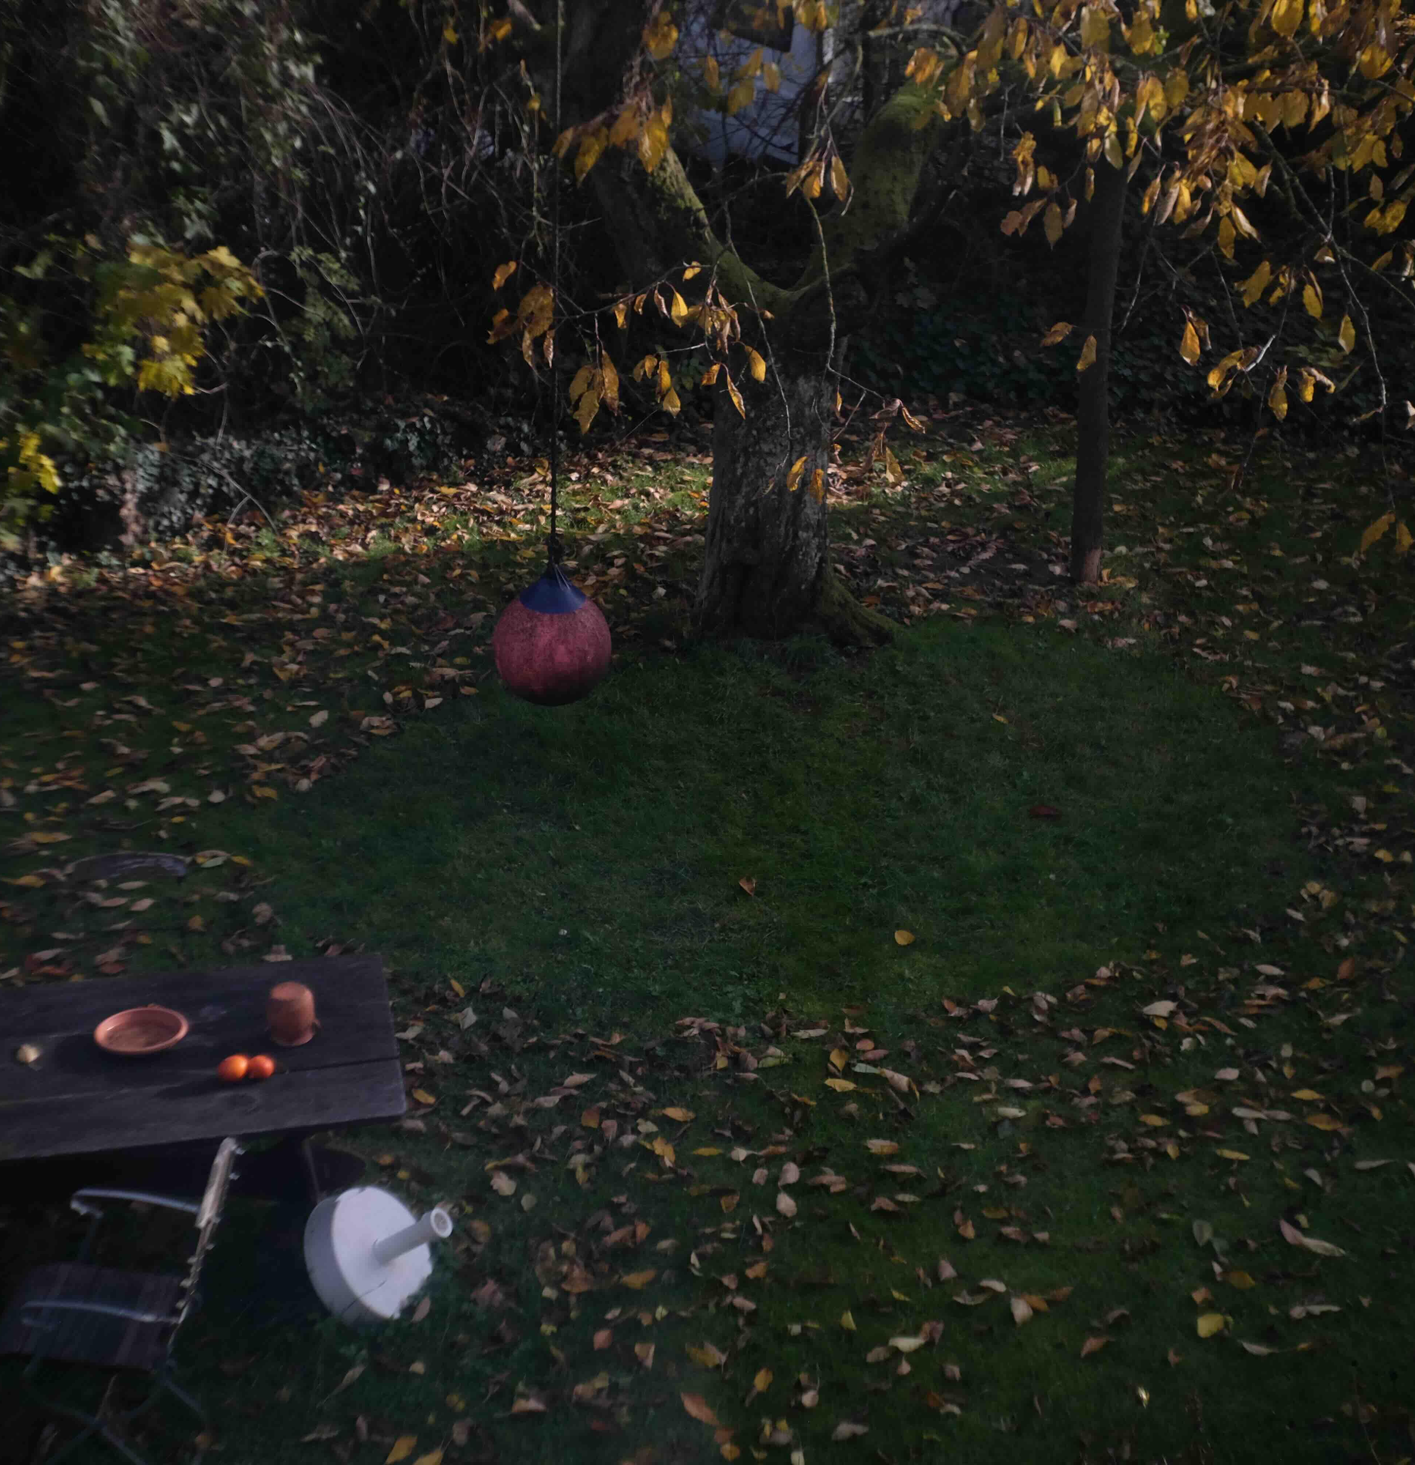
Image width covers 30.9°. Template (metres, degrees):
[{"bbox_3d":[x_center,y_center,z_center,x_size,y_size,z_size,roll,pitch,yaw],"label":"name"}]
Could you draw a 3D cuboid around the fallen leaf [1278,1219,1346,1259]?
[{"bbox_3d":[1.865,1.564,7.899,0.215,0.045,0.075,17,27,33],"label":"fallen leaf"}]

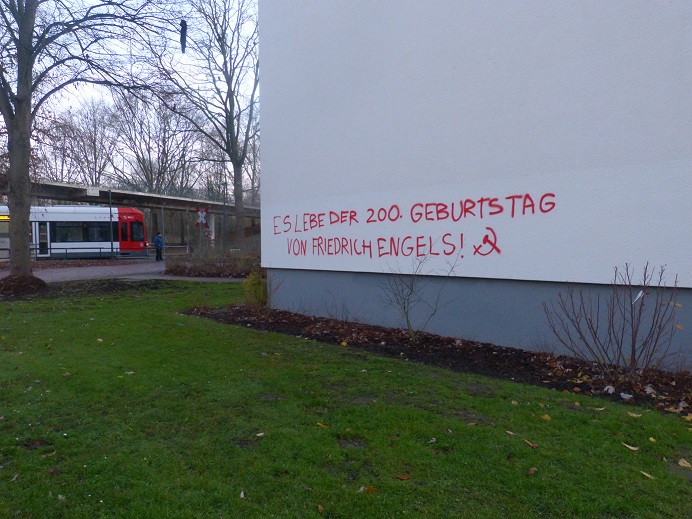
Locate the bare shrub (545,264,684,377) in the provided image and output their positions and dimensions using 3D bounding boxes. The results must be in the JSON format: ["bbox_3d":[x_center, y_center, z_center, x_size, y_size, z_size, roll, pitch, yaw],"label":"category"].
[{"bbox_3d":[3.139,0.724,5.832,1.100,1.280,1.450,-2,2,-44],"label":"bare shrub"}]

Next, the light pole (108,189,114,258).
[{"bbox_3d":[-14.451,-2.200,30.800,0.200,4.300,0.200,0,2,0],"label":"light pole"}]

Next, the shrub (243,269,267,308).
[{"bbox_3d":[-2.250,0.722,12.476,0.620,0.980,0.620,0,2,0],"label":"shrub"}]

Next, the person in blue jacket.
[{"bbox_3d":[-11.269,-0.767,30.200,0.520,1.720,0.550,-1,2,-12],"label":"person in blue jacket"}]

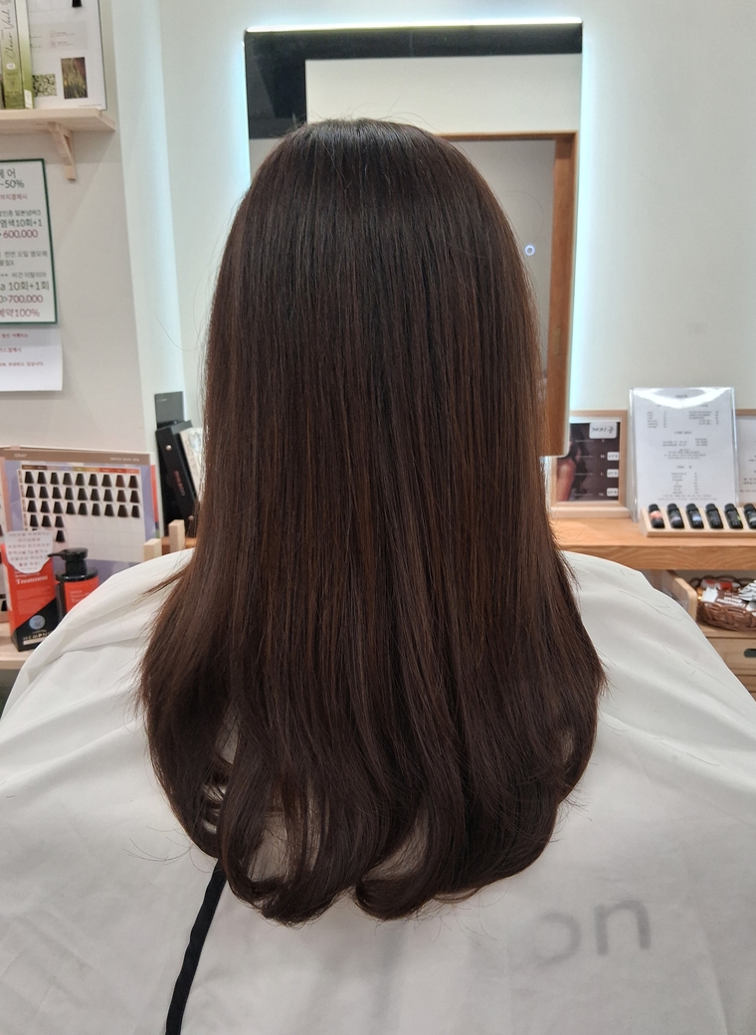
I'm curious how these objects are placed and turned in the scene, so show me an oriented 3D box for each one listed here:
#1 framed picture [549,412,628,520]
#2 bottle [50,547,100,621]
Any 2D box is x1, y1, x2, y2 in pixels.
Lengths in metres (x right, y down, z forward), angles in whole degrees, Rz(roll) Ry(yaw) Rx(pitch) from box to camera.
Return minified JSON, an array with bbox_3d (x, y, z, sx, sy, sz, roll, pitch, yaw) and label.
[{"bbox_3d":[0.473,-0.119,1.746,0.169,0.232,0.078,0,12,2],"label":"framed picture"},{"bbox_3d":[-0.548,0.153,1.410,0.087,0.196,0.072,-8,14,-28],"label":"bottle"}]

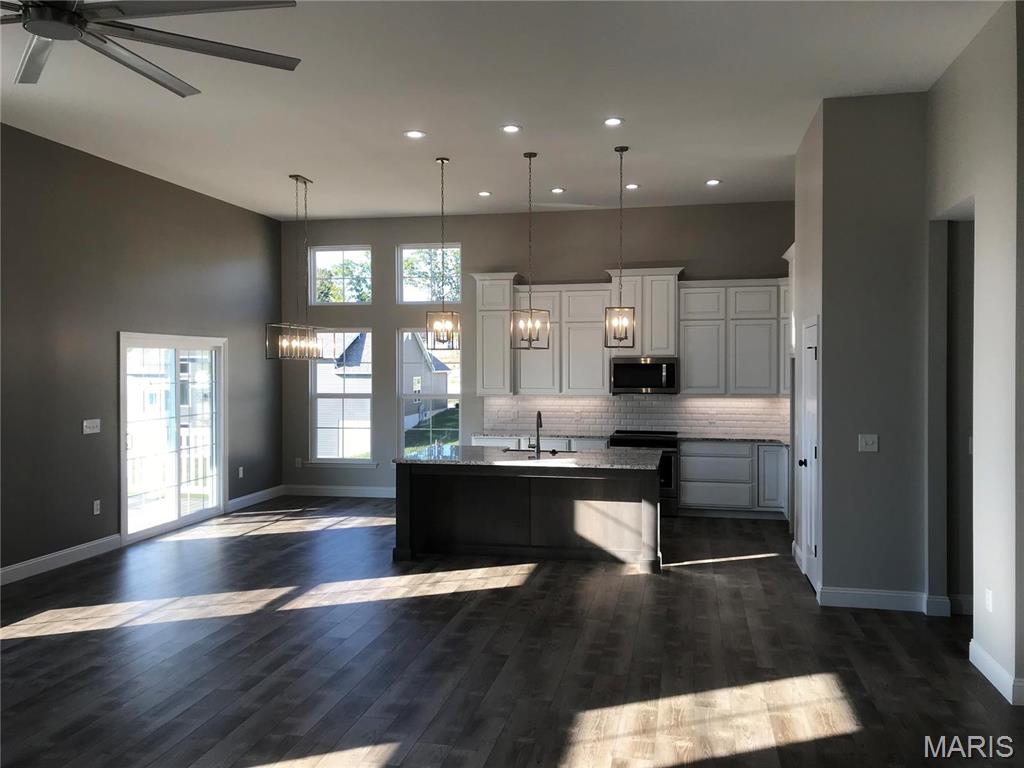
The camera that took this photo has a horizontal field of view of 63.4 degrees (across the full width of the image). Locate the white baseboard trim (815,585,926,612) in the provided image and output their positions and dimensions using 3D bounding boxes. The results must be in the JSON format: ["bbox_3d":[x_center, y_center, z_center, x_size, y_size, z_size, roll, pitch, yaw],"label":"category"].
[{"bbox_3d":[2.527,1.518,5.848,0.683,0.134,0.018,0,1,12],"label":"white baseboard trim"}]

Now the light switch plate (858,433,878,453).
[{"bbox_3d":[2.527,0.420,5.871,0.122,0.119,0.010,0,1,12],"label":"light switch plate"}]

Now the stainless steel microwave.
[{"bbox_3d":[1.610,-0.102,9.908,0.765,0.431,0.411,0,1,12],"label":"stainless steel microwave"}]

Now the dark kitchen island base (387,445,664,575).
[{"bbox_3d":[0.223,1.105,7.630,2.307,0.896,1.267,0,1,12],"label":"dark kitchen island base"}]

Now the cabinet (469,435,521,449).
[{"bbox_3d":[-0.140,1.050,10.195,0.589,0.822,0.614,0,1,12],"label":"cabinet"}]

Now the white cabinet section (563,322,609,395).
[{"bbox_3d":[0.929,-0.306,10.187,0.571,0.883,0.340,0,1,12],"label":"white cabinet section"}]

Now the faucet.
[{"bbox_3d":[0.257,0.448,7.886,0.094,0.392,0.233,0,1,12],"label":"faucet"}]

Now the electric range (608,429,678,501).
[{"bbox_3d":[1.568,1.047,9.780,0.757,0.926,0.663,0,1,12],"label":"electric range"}]

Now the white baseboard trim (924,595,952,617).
[{"bbox_3d":[2.949,1.534,5.724,0.147,0.135,0.018,0,1,12],"label":"white baseboard trim"}]

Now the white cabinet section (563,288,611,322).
[{"bbox_3d":[0.931,-0.949,10.171,0.576,0.404,0.340,0,1,12],"label":"white cabinet section"}]

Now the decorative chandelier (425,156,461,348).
[{"bbox_3d":[-0.636,-1.201,7.669,0.280,1.770,0.280,0,1,12],"label":"decorative chandelier"}]

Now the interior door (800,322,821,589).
[{"bbox_3d":[2.353,0.548,6.448,0.045,2.027,0.653,0,1,12],"label":"interior door"}]

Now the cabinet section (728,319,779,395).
[{"bbox_3d":[2.836,-0.319,9.778,0.559,0.873,0.340,0,1,12],"label":"cabinet section"}]

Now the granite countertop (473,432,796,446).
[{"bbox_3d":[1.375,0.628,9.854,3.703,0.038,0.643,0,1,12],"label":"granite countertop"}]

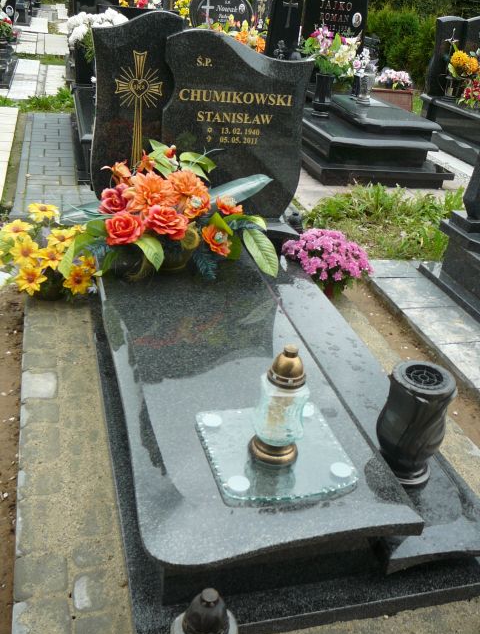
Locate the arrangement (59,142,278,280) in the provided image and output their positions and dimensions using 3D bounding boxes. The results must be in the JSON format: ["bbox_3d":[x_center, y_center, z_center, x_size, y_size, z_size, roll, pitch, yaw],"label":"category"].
[{"bbox_3d":[-0.265,-0.441,2.549,0.842,0.476,0.414,-2,31,-16],"label":"arrangement"}]

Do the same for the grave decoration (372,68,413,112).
[{"bbox_3d":[1.758,-2.545,7.297,0.470,0.420,0.300,-2,31,-16],"label":"grave decoration"}]

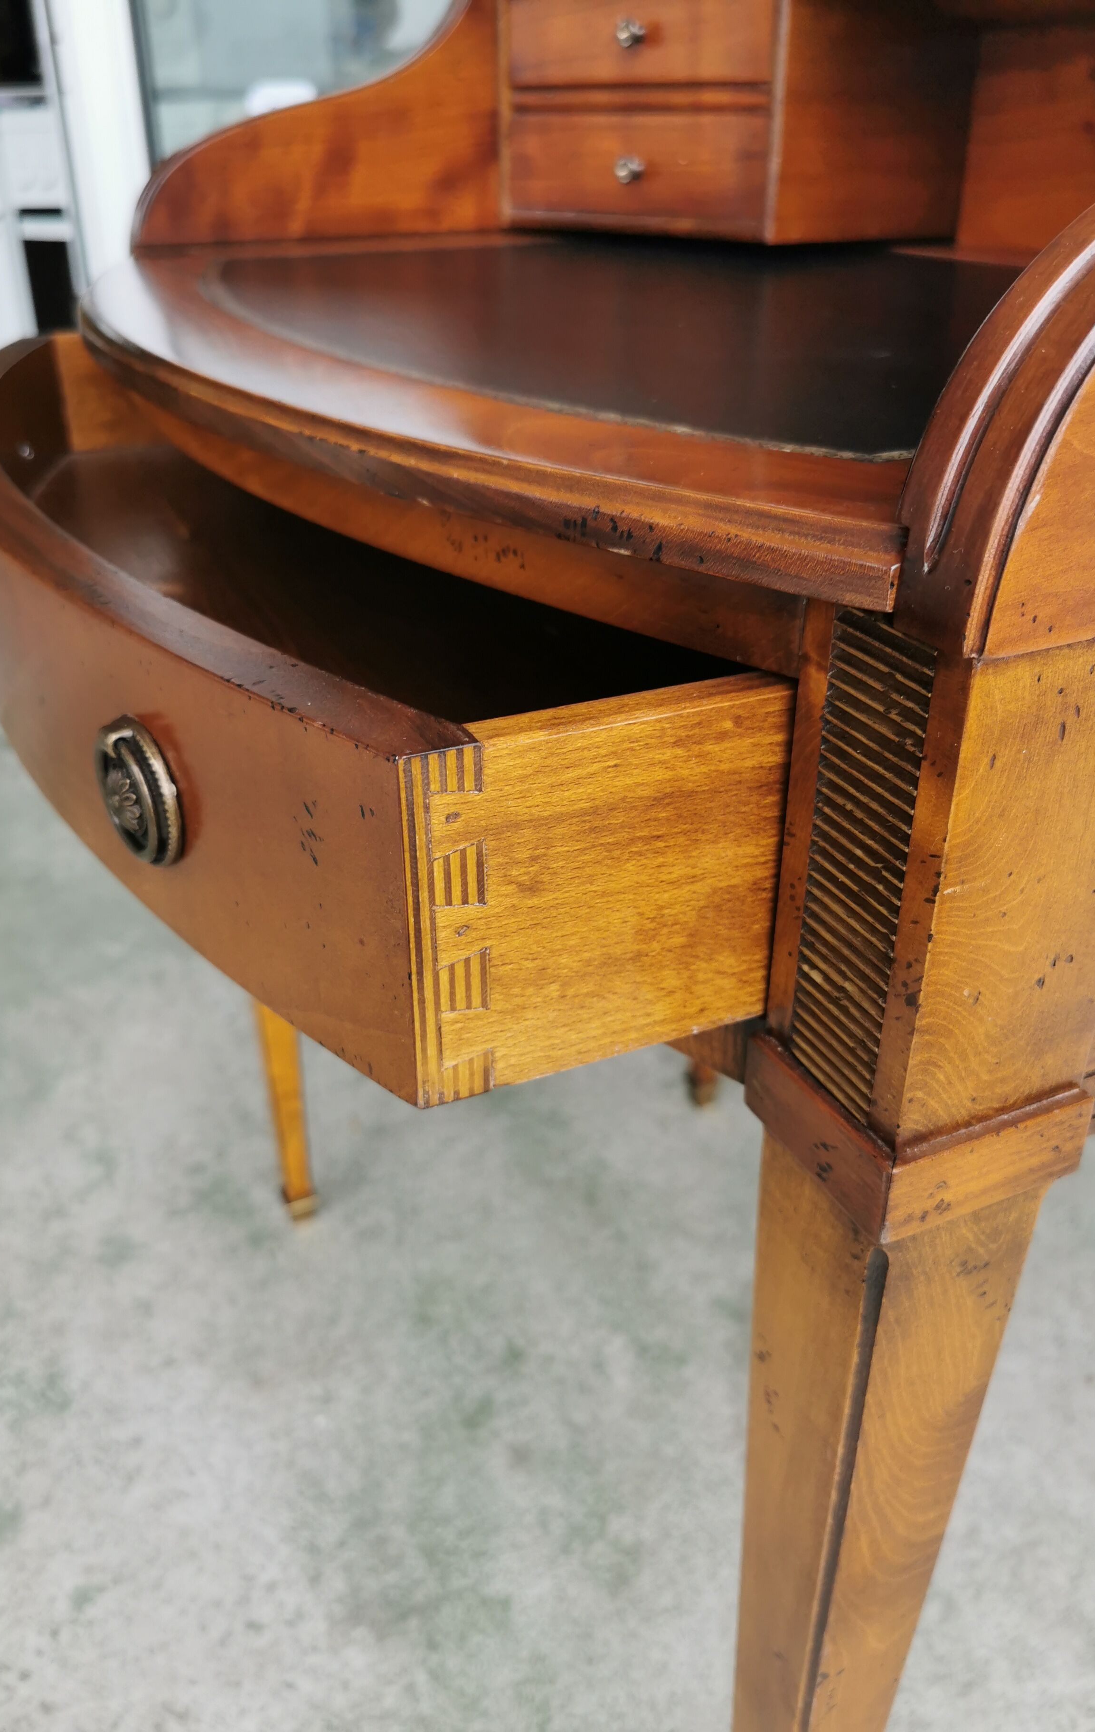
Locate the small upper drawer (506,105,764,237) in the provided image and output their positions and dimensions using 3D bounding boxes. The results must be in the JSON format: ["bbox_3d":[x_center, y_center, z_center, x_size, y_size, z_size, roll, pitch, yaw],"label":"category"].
[{"bbox_3d":[0.099,-0.458,0.888,0.202,0.069,0.147,23,36,36],"label":"small upper drawer"}]

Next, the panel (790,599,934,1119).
[{"bbox_3d":[0.063,0.001,0.272,0.010,0.104,0.030,-13,31,-22],"label":"panel"}]

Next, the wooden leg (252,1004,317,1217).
[{"bbox_3d":[-0.211,0.035,1.012,0.048,0.620,0.048,-13,31,-22],"label":"wooden leg"}]

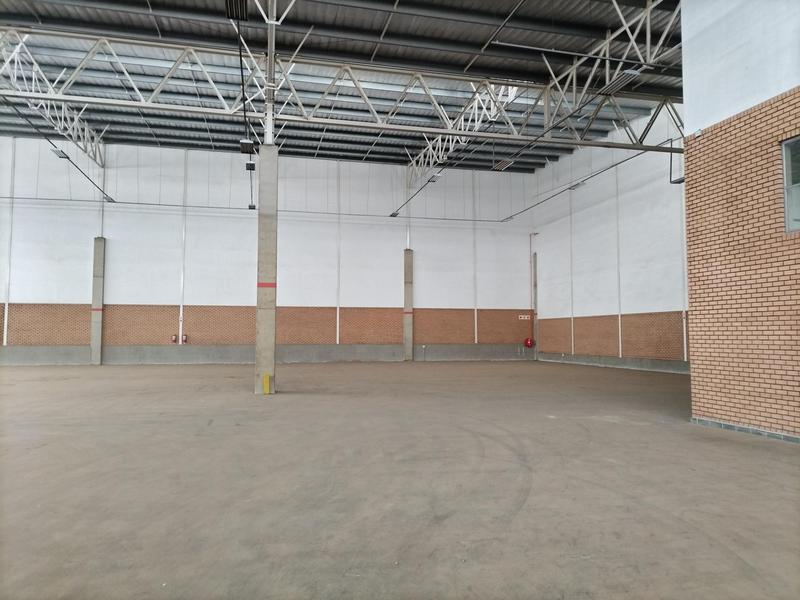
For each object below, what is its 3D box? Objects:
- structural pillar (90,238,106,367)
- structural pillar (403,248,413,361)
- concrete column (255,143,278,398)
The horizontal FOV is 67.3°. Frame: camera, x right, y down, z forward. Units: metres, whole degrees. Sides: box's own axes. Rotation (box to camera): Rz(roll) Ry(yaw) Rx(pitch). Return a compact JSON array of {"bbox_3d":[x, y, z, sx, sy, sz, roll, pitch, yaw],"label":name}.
[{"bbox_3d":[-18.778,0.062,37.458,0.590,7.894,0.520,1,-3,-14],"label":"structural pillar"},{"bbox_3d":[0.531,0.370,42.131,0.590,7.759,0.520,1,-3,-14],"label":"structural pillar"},{"bbox_3d":[-4.234,-0.991,19.126,0.595,7.845,0.595,1,-3,-14],"label":"concrete column"}]

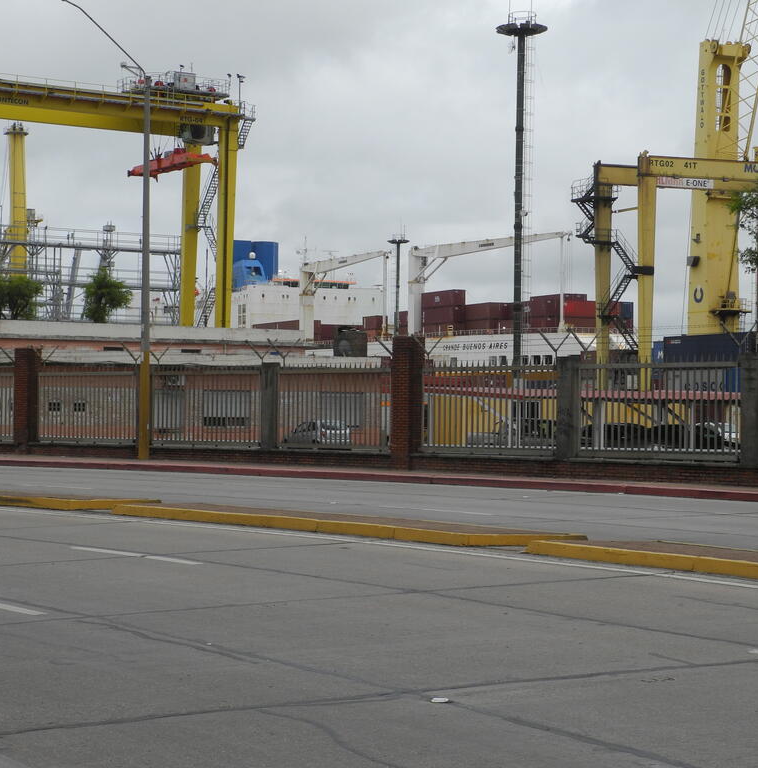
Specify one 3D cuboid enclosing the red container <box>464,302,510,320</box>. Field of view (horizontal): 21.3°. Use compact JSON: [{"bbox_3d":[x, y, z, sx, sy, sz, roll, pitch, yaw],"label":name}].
[{"bbox_3d":[17.901,-12.552,353.059,2.440,2.800,12.190,1,-1,-23],"label":"red container"}]

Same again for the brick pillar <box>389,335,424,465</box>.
[{"bbox_3d":[0.716,0.477,48.861,0.560,3.220,0.530,0,-1,44],"label":"brick pillar"}]

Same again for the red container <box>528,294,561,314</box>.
[{"bbox_3d":[31.051,-14.358,361.059,2.440,2.800,12.190,1,-1,-23],"label":"red container"}]

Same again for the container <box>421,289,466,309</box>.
[{"bbox_3d":[11.804,-14.995,356.060,2.440,2.750,12.190,1,-1,-23],"label":"container"}]

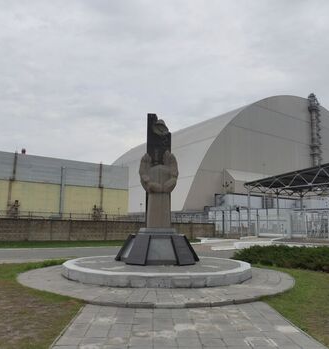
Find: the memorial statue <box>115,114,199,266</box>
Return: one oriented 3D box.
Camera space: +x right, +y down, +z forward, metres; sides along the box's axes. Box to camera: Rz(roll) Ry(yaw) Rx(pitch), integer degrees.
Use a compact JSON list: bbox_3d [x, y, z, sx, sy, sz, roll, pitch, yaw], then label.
[{"bbox_3d":[-0.195,0.332,10.707,2.726,4.928,2.556,1,-9,-5],"label":"memorial statue"}]

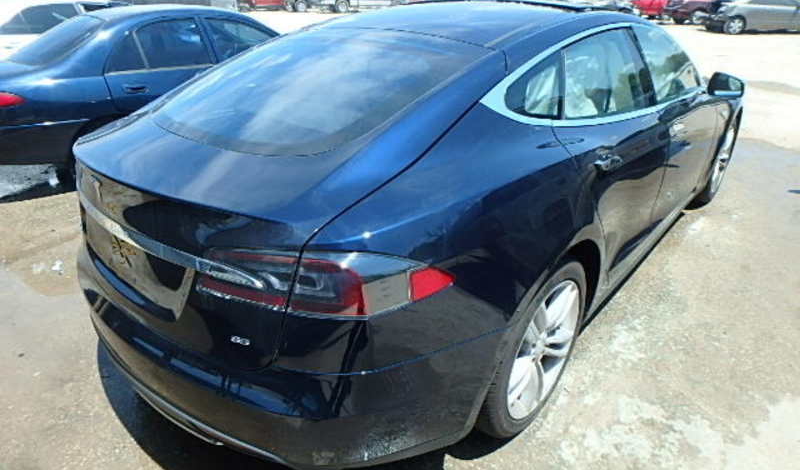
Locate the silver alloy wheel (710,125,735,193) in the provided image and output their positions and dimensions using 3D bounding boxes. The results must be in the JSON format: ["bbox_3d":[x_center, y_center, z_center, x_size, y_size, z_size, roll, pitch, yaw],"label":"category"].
[{"bbox_3d":[2.410,-0.609,3.762,0.200,0.520,0.520,23,34,36],"label":"silver alloy wheel"}]

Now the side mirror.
[{"bbox_3d":[1.881,-0.859,2.787,0.200,0.150,0.140,23,34,36],"label":"side mirror"}]

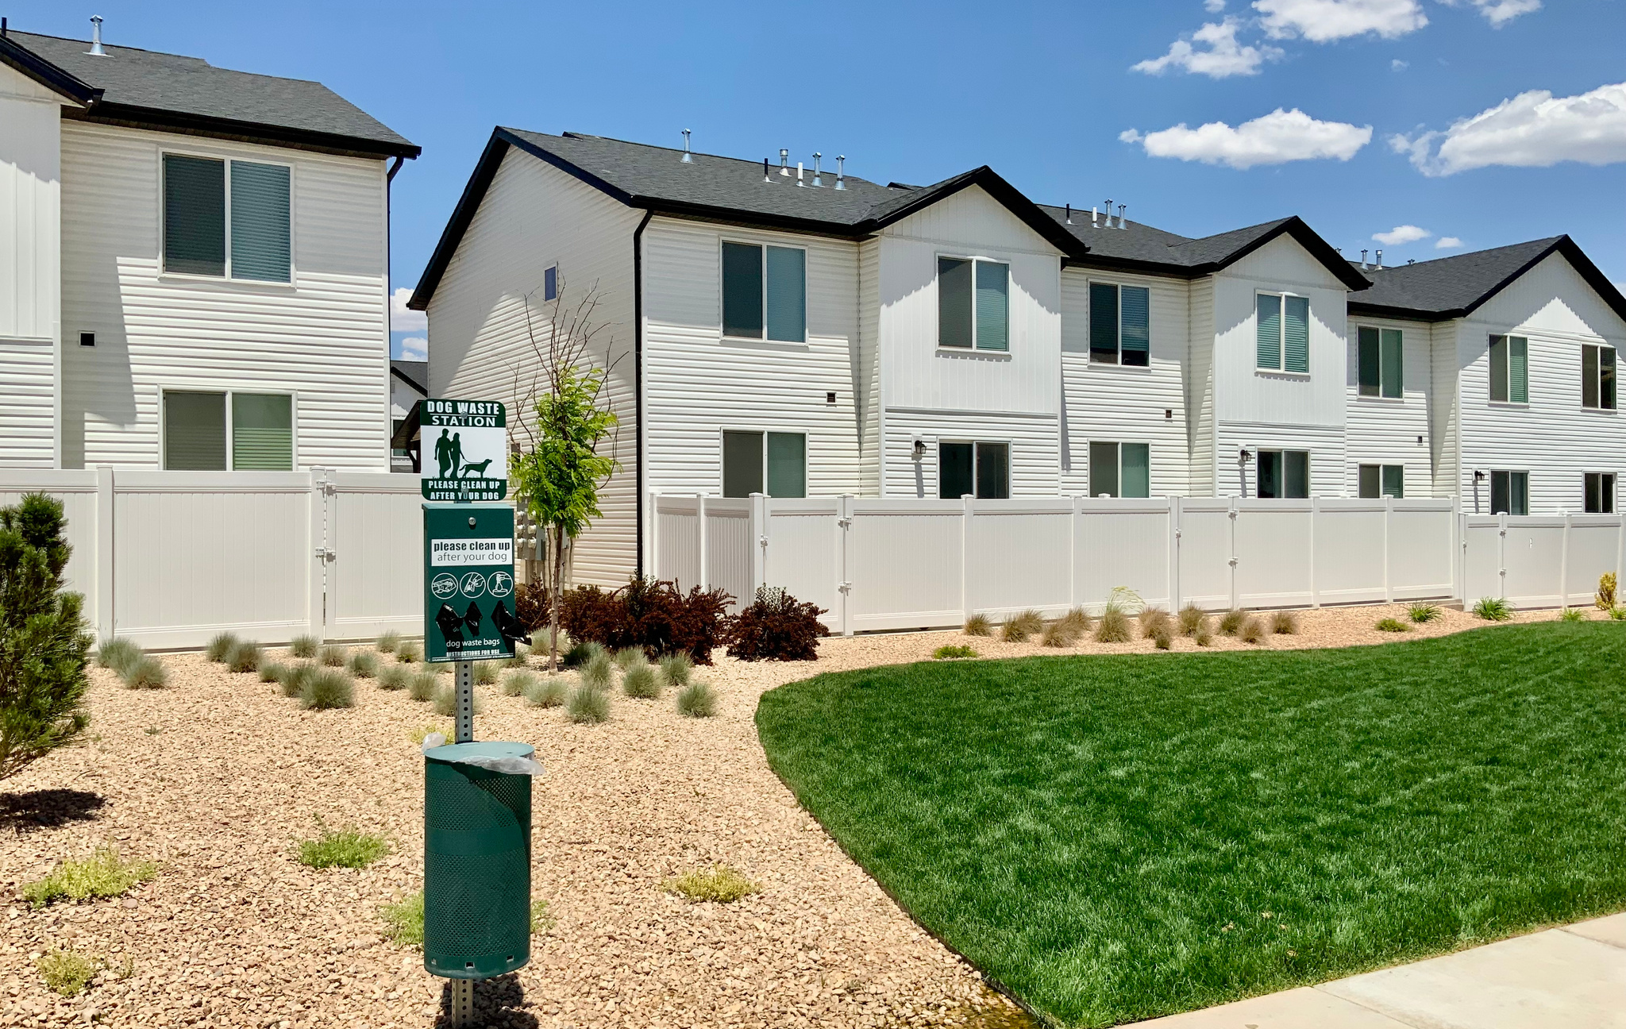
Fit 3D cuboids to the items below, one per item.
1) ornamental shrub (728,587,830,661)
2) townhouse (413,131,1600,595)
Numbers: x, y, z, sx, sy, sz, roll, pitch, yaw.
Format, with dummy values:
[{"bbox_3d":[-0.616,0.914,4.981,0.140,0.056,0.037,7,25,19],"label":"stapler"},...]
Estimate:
[{"bbox_3d":[-0.398,1.235,15.500,1.130,0.790,1.100,0,0,-1],"label":"ornamental shrub"},{"bbox_3d":[6.487,-2.766,31.366,28.350,8.200,11.900,0,0,-32],"label":"townhouse"}]

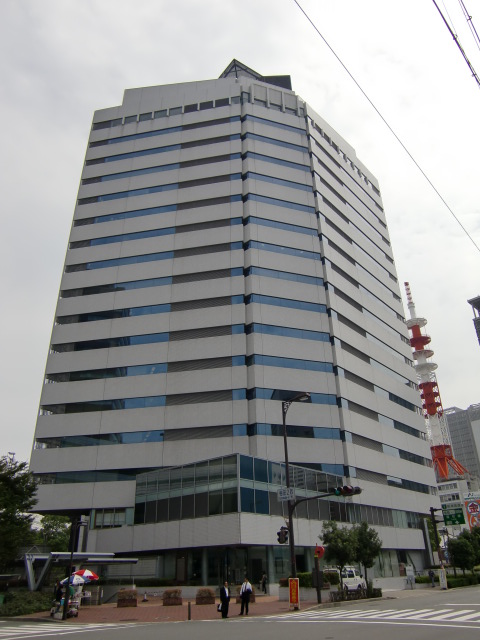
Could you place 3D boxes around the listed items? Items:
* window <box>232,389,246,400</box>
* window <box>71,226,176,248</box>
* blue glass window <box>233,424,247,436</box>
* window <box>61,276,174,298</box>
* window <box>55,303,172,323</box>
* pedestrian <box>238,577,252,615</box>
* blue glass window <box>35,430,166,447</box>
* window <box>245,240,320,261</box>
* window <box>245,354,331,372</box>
[{"bbox_3d":[-0.025,7.986,55.524,1.509,1.271,0.200,-6,-27,10],"label":"window"},{"bbox_3d":[-15.774,-10.975,69.491,14.845,1.272,0.400,-6,-27,10],"label":"window"},{"bbox_3d":[0.003,11.461,53.801,1.515,1.241,0.200,-6,-27,10],"label":"blue glass window"},{"bbox_3d":[-16.258,-4.288,67.948,15.525,1.314,0.300,-6,-28,9],"label":"window"},{"bbox_3d":[-15.507,-0.670,63.326,14.712,1.236,0.200,-6,-27,10],"label":"window"},{"bbox_3d":[0.296,14.146,26.467,0.580,1.700,0.360,-5,-27,8],"label":"pedestrian"},{"bbox_3d":[-15.927,13.524,58.486,15.476,1.340,0.300,-6,-28,9],"label":"blue glass window"},{"bbox_3d":[5.724,-8.764,65.442,9.991,1.271,0.200,8,-28,-18],"label":"window"},{"bbox_3d":[5.835,4.961,59.121,10.476,1.325,0.400,8,-28,-18],"label":"window"}]

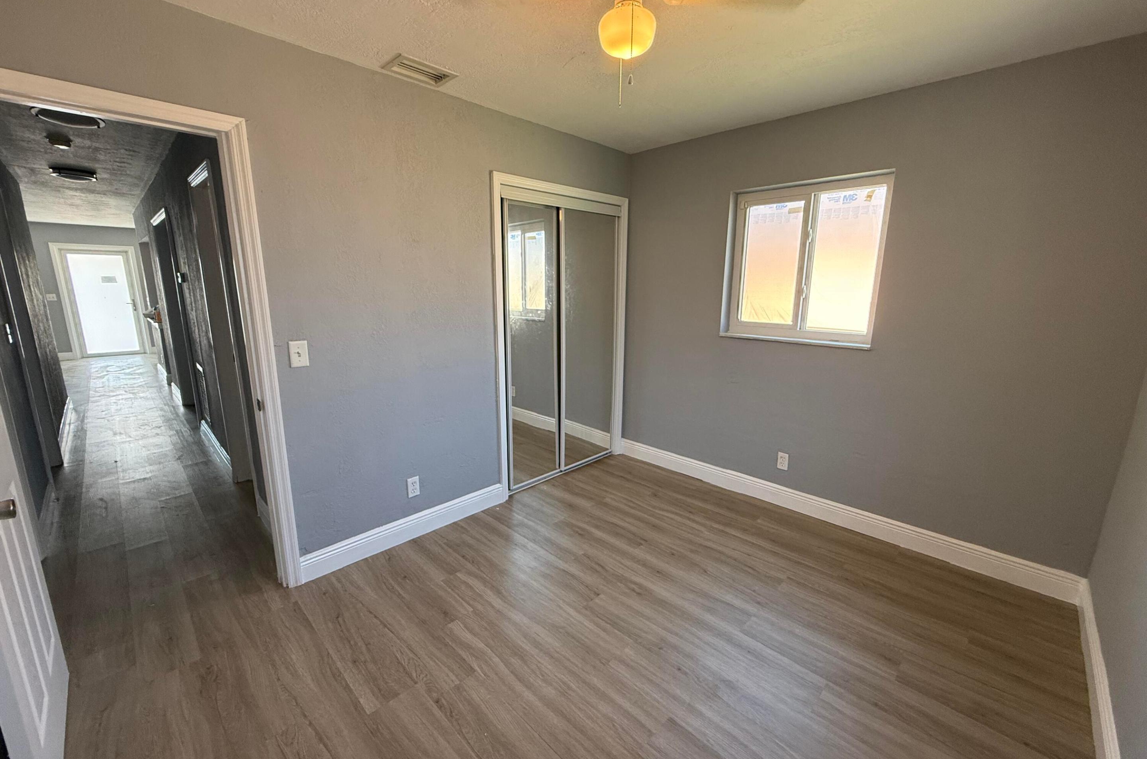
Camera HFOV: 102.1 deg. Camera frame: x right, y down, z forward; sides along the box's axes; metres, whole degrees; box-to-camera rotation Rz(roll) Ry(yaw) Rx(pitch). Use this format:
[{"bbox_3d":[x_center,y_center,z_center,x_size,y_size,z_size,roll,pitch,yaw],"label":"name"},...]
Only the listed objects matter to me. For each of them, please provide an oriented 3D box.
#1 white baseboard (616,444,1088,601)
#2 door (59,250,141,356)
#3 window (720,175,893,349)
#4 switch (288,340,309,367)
[{"bbox_3d":[1.408,0.795,3.113,2.748,0.141,0.016,12,16,43],"label":"white baseboard"},{"bbox_3d":[-9.083,-1.459,8.991,0.055,1.990,0.905,12,16,43],"label":"door"},{"bbox_3d":[1.407,-0.713,2.898,0.910,0.957,0.120,12,16,43],"label":"window"},{"bbox_3d":[-1.276,-0.119,2.161,0.014,0.119,0.074,12,16,43],"label":"switch"}]

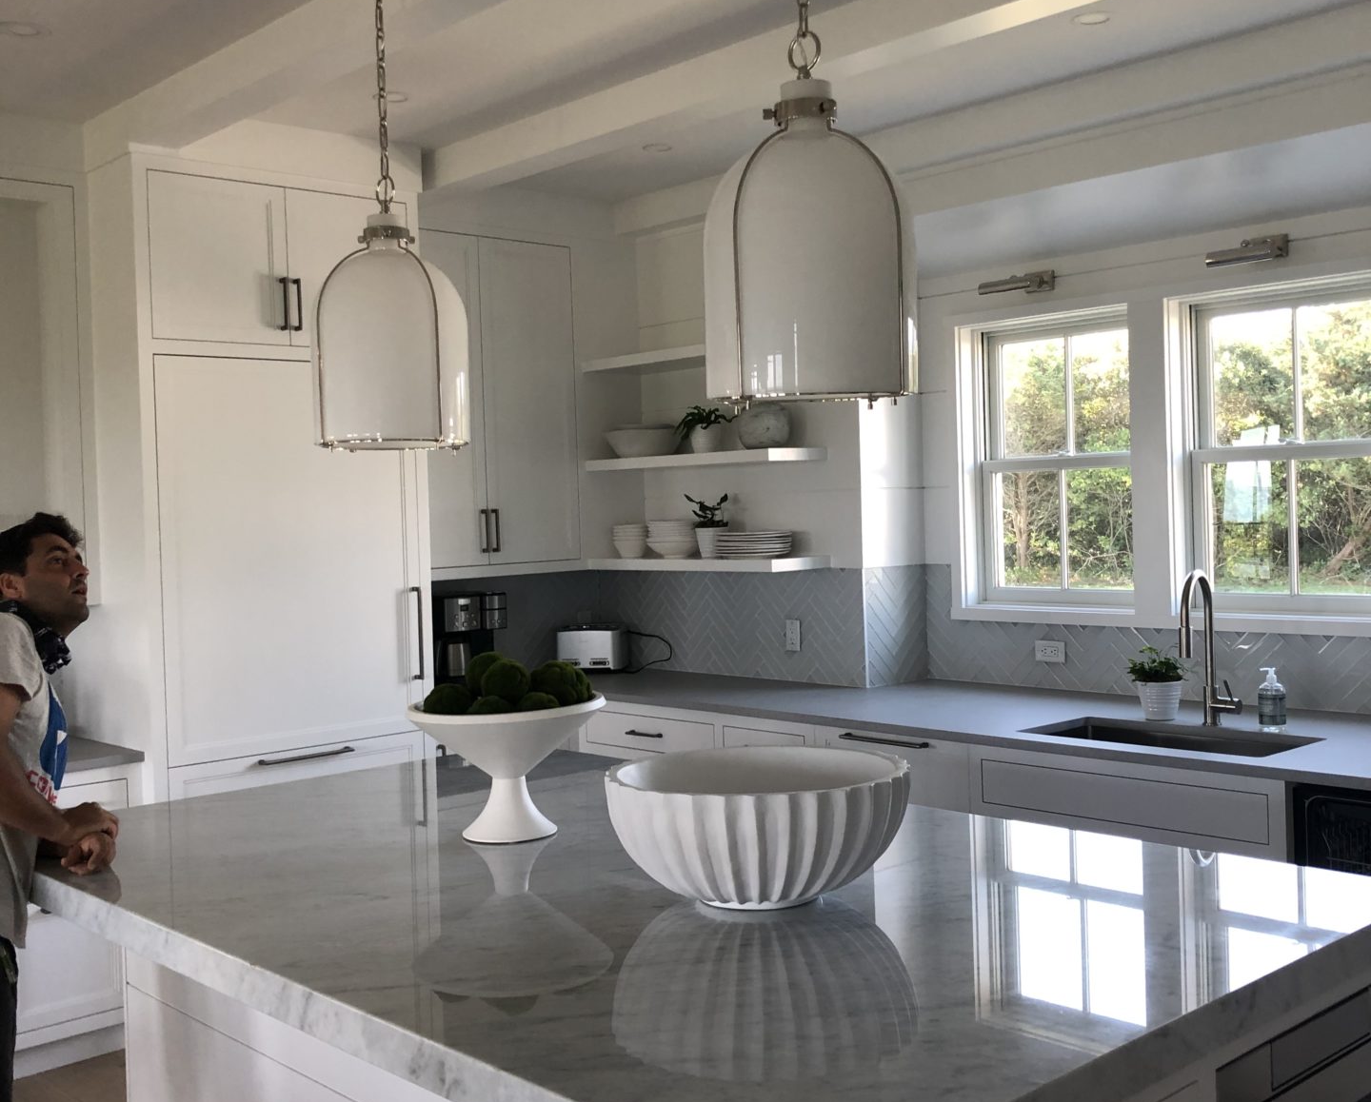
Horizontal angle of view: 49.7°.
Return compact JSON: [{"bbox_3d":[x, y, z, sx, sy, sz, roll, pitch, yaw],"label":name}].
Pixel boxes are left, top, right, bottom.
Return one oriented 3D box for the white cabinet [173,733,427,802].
[{"bbox_3d":[-1.449,0.831,5.061,0.912,0.365,0.600,-3,1,-43],"label":"white cabinet"}]

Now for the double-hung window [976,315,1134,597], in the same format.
[{"bbox_3d":[1.361,-0.322,5.430,0.120,1.060,0.725,-3,2,-43],"label":"double-hung window"}]

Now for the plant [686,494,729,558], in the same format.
[{"bbox_3d":[0.093,-0.101,5.951,0.172,0.253,0.172,-2,1,0],"label":"plant"}]

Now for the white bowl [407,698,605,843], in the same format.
[{"bbox_3d":[-0.355,0.436,2.967,0.395,0.265,0.395,-2,1,0],"label":"white bowl"}]

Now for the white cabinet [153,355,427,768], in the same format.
[{"bbox_3d":[-1.433,0.015,4.949,0.905,1.245,0.560,-3,2,-43],"label":"white cabinet"}]

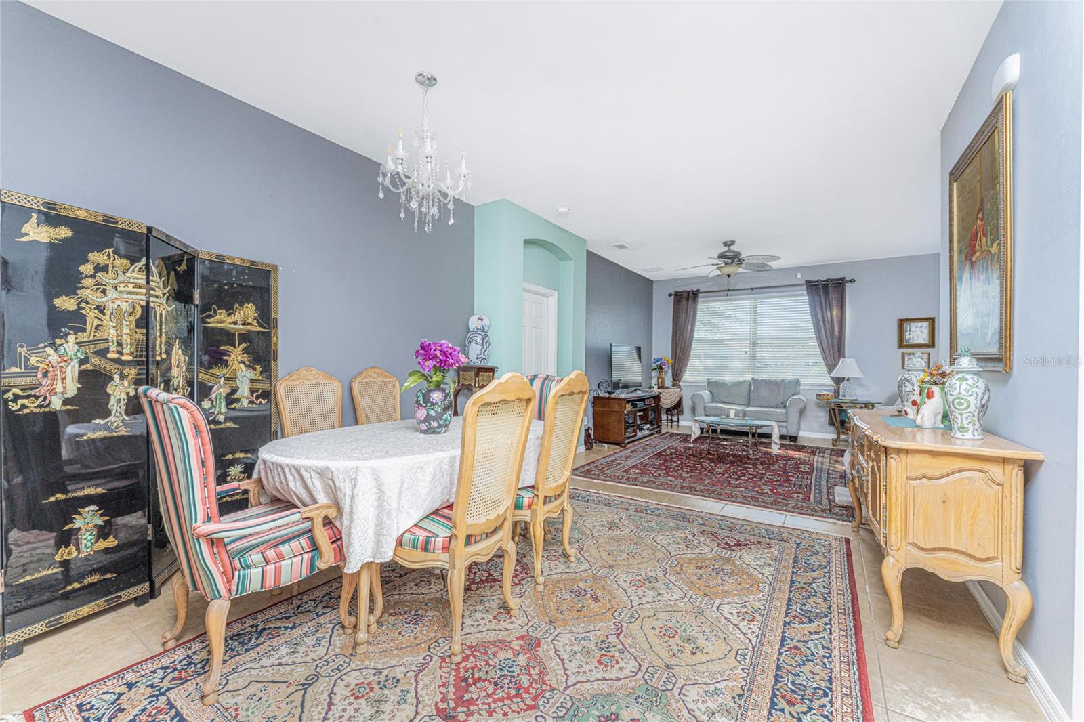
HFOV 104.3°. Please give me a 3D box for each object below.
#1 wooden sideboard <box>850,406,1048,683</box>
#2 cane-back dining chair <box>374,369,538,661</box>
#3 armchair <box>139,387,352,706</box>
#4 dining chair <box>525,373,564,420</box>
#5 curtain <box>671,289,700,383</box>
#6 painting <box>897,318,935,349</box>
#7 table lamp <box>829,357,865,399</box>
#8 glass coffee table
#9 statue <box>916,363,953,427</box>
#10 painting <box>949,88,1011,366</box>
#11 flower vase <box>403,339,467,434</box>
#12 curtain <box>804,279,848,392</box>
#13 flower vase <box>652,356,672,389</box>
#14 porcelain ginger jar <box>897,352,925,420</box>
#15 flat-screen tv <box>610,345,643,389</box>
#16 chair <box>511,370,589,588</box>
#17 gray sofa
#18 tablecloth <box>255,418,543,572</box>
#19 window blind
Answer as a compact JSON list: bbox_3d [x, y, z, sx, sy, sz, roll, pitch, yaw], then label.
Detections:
[{"bbox_3d":[1.959,0.757,2.226,0.509,0.840,1.439,0,0,34],"label":"wooden sideboard"},{"bbox_3d":[-0.353,0.605,1.868,0.597,1.119,0.544,0,0,34],"label":"cane-back dining chair"},{"bbox_3d":[-1.205,0.639,1.750,0.661,1.056,0.643,0,0,34],"label":"armchair"},{"bbox_3d":[-0.068,0.630,3.107,0.608,1.067,0.608,0,0,34],"label":"dining chair"},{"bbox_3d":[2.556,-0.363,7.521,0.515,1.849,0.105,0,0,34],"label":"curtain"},{"bbox_3d":[5.226,-0.384,5.880,0.393,0.415,0.031,0,0,34],"label":"painting"},{"bbox_3d":[4.267,0.247,5.900,0.421,0.608,0.421,0,0,34],"label":"table lamp"},{"bbox_3d":[2.436,0.943,5.369,0.994,0.369,0.421,0,0,34],"label":"glass coffee table"},{"bbox_3d":[2.062,0.180,2.222,0.170,0.310,0.152,0,0,-11],"label":"statue"},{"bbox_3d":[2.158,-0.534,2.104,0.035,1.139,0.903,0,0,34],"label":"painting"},{"bbox_3d":[-0.631,0.142,2.453,0.360,0.545,0.360,0,0,-14],"label":"flower vase"},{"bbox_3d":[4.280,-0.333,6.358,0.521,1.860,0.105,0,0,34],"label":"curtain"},{"bbox_3d":[2.154,0.206,7.556,0.354,0.596,0.354,0,0,16],"label":"flower vase"},{"bbox_3d":[2.244,0.135,2.527,0.156,0.385,0.156,1,0,34],"label":"porcelain ginger jar"},{"bbox_3d":[1.310,0.097,6.441,0.076,0.673,1.170,0,0,34],"label":"flat-screen tv"},{"bbox_3d":[-0.046,0.613,2.431,0.608,1.120,0.543,0,0,34],"label":"chair"},{"bbox_3d":[3.281,0.724,6.724,1.617,0.920,0.791,0,0,34],"label":"gray sofa"},{"bbox_3d":[-0.650,0.610,2.370,1.100,0.436,1.638,0,0,34],"label":"tablecloth"},{"bbox_3d":[3.508,-0.361,7.035,2.207,1.463,0.059,0,0,34],"label":"window blind"}]

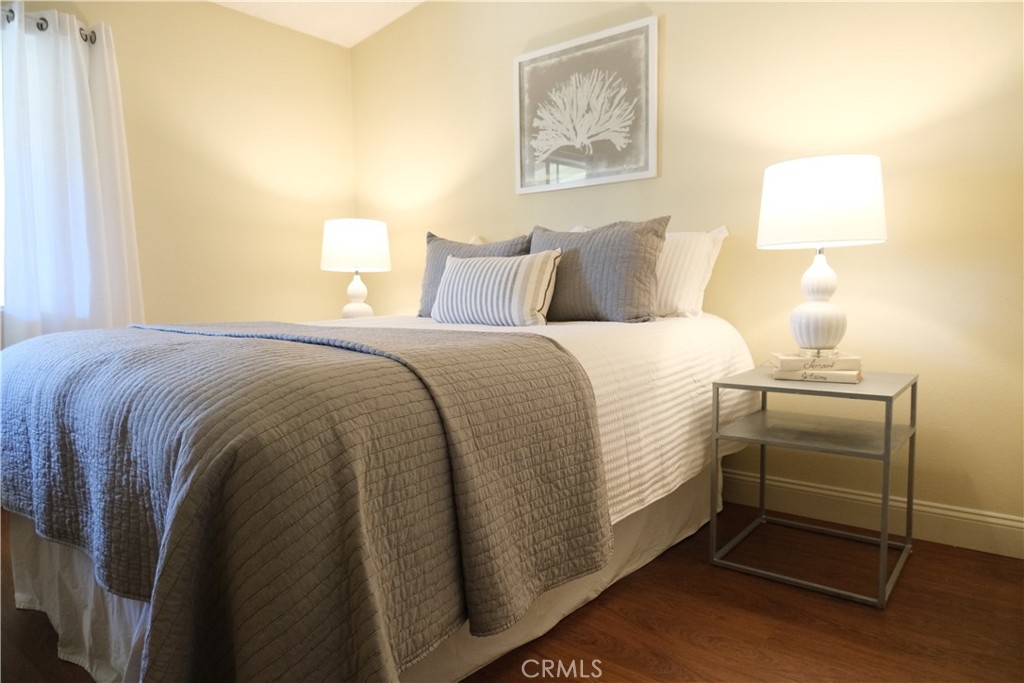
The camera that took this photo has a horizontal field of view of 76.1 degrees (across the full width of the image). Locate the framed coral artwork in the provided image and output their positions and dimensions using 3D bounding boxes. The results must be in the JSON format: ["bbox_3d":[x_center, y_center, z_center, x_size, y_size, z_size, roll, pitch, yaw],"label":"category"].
[{"bbox_3d":[0.319,-1.073,3.075,0.790,0.679,0.027,3,6,39],"label":"framed coral artwork"}]

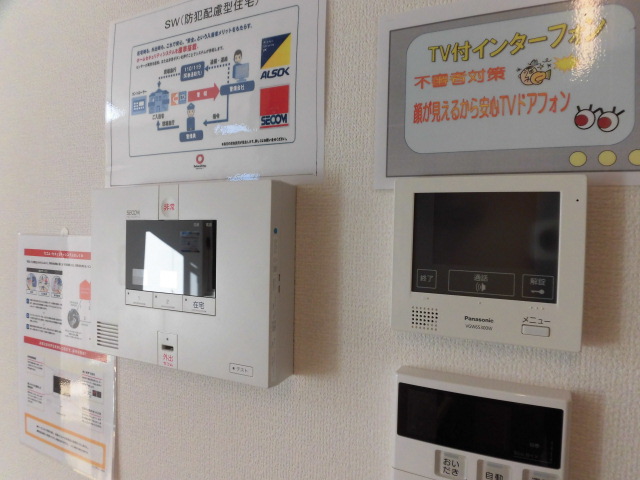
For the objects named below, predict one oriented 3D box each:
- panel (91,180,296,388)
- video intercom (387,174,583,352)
[{"bbox_3d":[-0.142,0.037,0.472,0.240,0.187,0.045,2,1,26],"label":"panel"},{"bbox_3d":[0.128,0.015,0.350,0.137,0.125,0.023,2,1,26],"label":"video intercom"}]

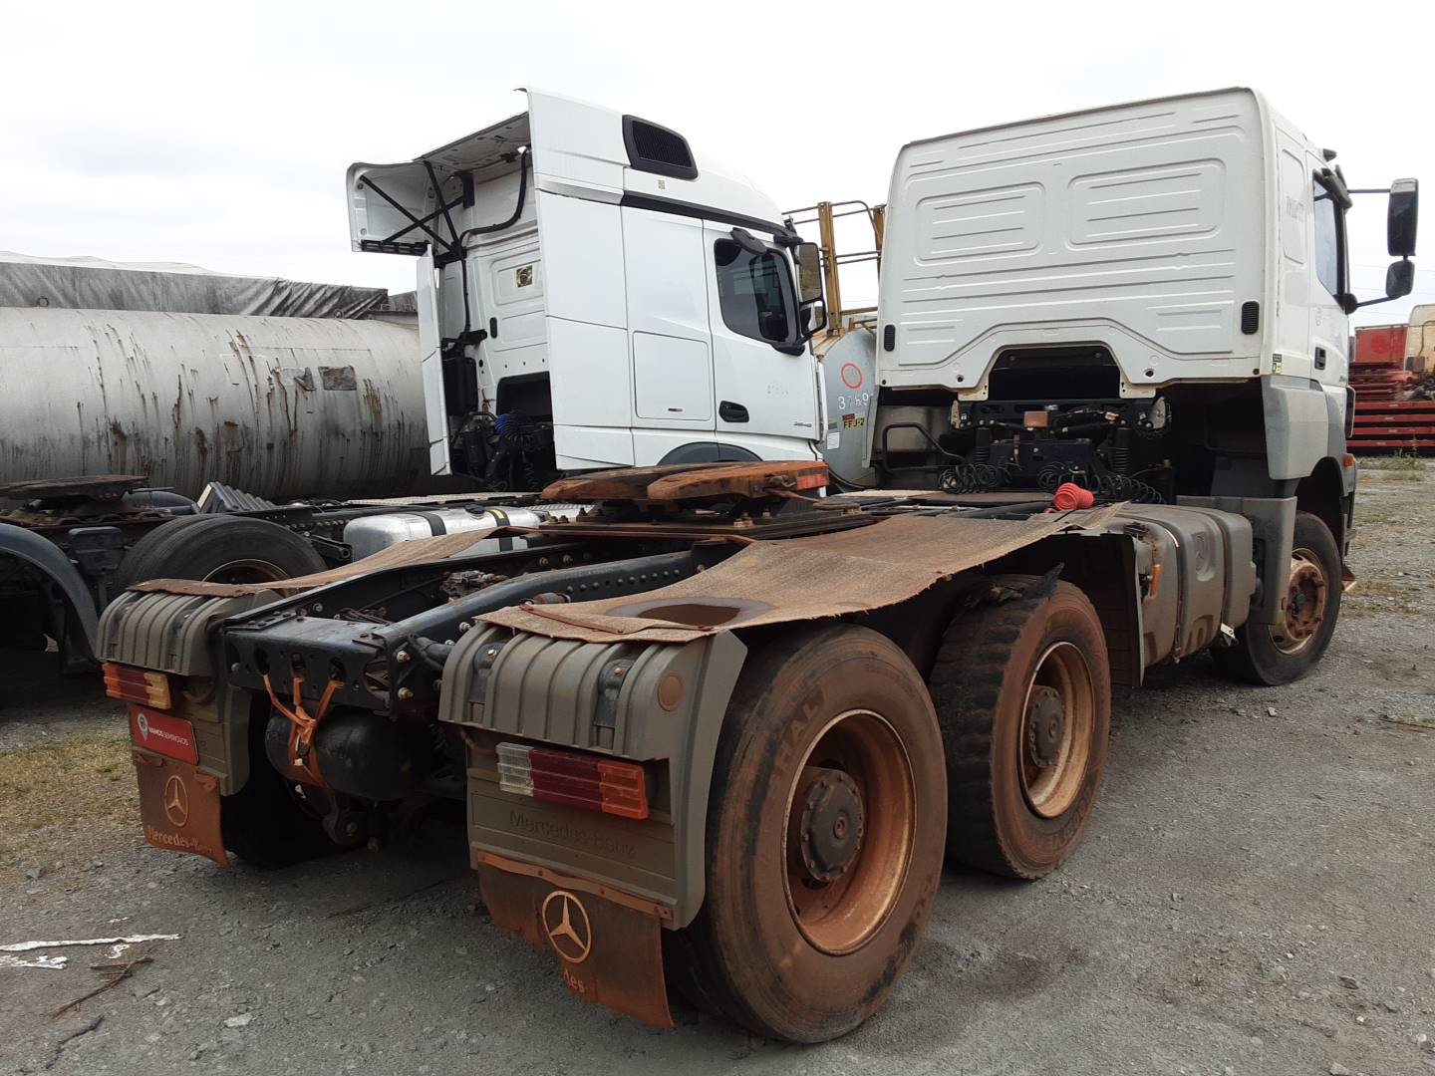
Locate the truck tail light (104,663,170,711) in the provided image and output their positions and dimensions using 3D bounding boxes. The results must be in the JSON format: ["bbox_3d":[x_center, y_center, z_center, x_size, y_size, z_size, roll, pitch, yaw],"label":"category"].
[{"bbox_3d":[-1.831,0.469,3.710,0.440,0.115,0.070,2,6,39],"label":"truck tail light"}]

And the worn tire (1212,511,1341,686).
[{"bbox_3d":[3.316,0.355,6.896,1.030,1.030,0.290,-4,5,-32],"label":"worn tire"}]

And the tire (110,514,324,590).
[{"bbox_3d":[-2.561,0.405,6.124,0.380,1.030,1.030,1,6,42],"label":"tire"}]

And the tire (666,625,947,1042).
[{"bbox_3d":[0.252,0.728,2.982,0.290,1.030,1.030,2,5,39],"label":"tire"}]

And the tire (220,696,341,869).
[{"bbox_3d":[-1.521,0.682,4.319,0.290,1.030,1.030,2,5,39],"label":"tire"}]

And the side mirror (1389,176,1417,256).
[{"bbox_3d":[4.164,-1.947,7.050,0.090,0.460,0.180,-3,5,-23],"label":"side mirror"}]

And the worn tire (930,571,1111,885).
[{"bbox_3d":[1.059,0.631,3.992,0.290,1.030,1.030,2,5,39],"label":"worn tire"}]

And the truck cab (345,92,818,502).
[{"bbox_3d":[-1.003,-1.516,9.387,2.500,2.900,2.950,1,6,42],"label":"truck cab"}]

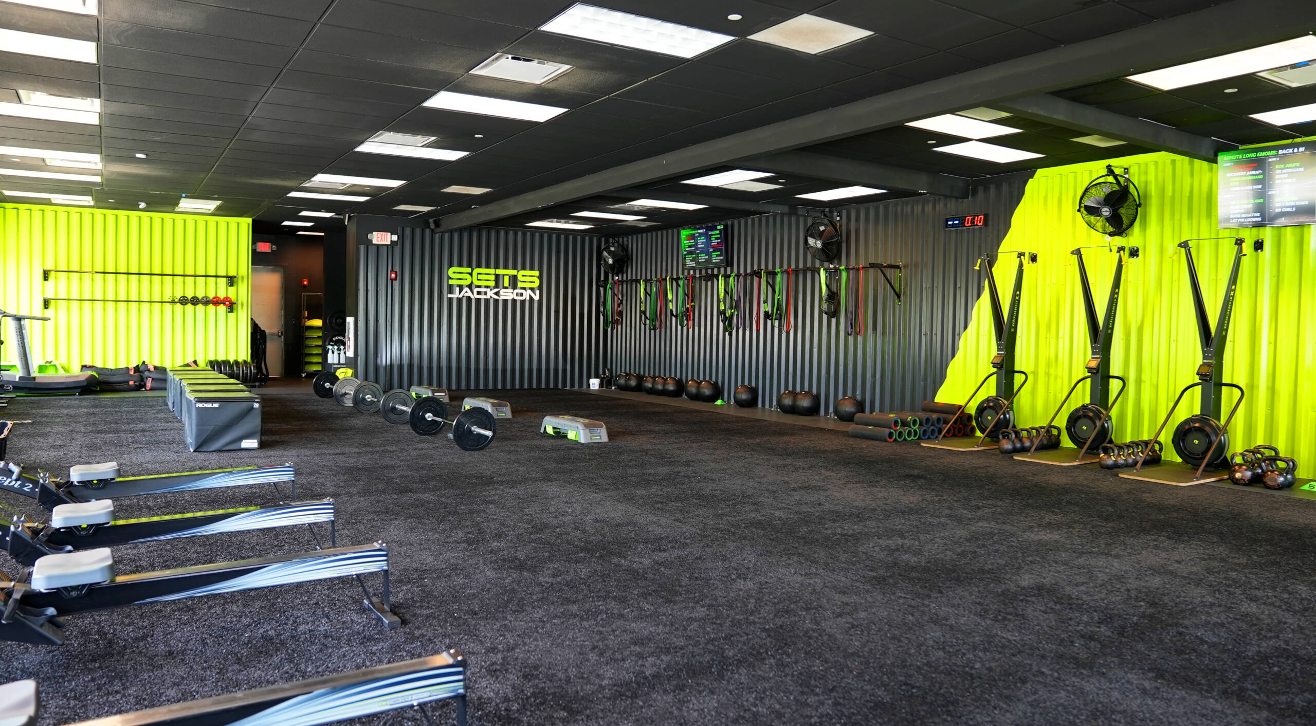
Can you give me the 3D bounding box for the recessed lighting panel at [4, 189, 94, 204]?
[{"bbox_3d":[-9.339,-2.588,13.468,1.219,0.060,0.610,-1,3,-33],"label":"recessed lighting panel"}]

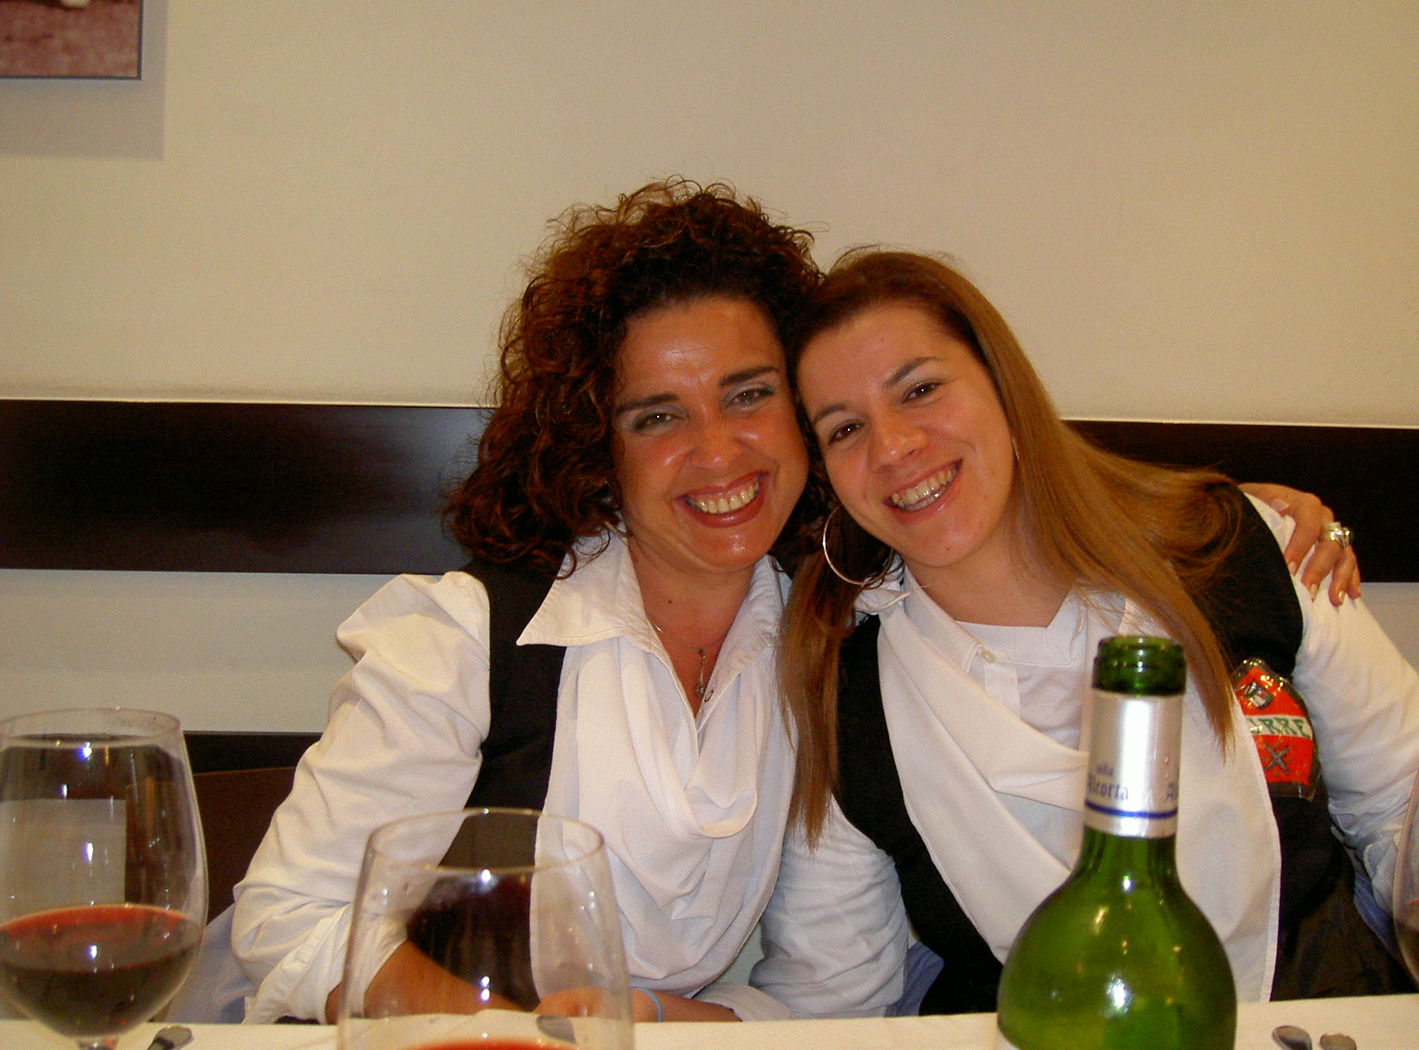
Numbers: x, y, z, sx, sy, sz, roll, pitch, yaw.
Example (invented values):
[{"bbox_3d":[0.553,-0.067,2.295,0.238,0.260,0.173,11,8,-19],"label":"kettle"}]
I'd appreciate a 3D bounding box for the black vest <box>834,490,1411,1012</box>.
[{"bbox_3d":[0.297,0.245,1.130,0.360,0.480,0.240,-14,4,11],"label":"black vest"}]

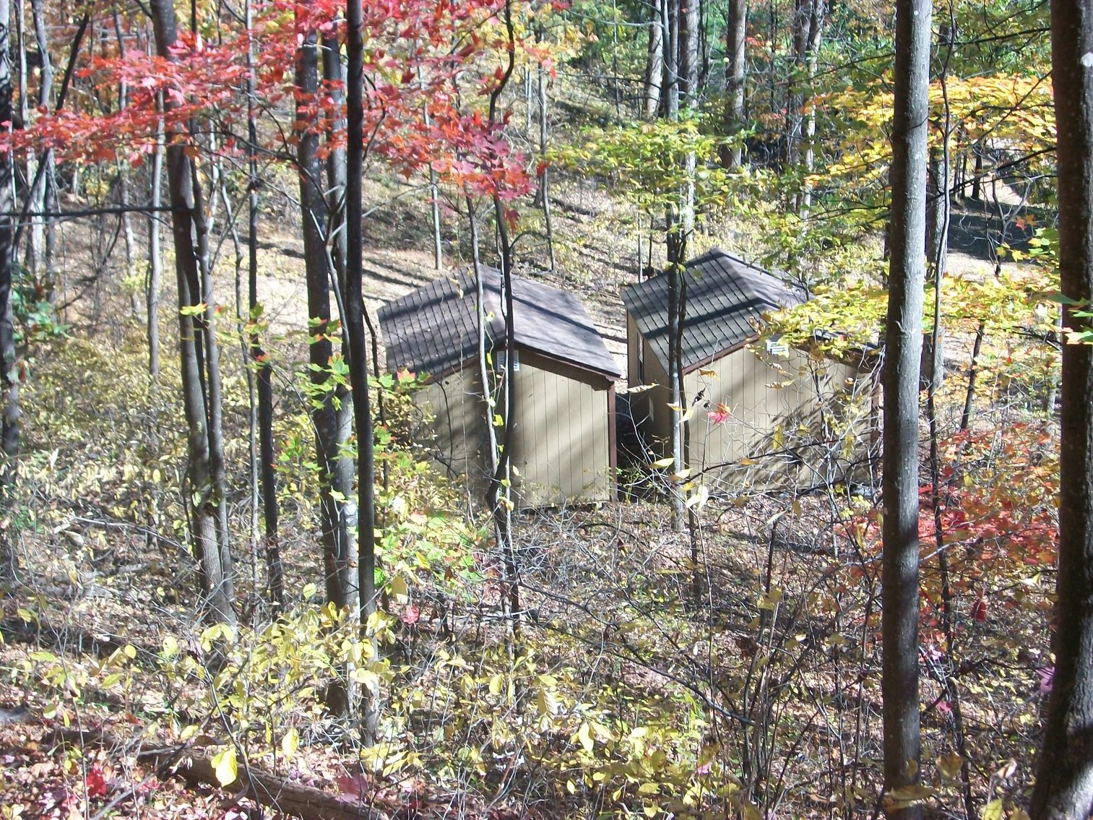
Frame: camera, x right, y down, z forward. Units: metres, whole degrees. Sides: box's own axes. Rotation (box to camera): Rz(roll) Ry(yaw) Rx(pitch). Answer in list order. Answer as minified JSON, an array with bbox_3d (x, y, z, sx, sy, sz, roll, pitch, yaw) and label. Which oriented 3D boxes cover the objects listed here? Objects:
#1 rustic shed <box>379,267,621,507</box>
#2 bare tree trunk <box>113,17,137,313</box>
[{"bbox_3d":[-0.955,-0.528,38.120,3.902,3.058,5.500,-4,18,-6],"label":"rustic shed"},{"bbox_3d":[-9.390,-5.514,46.510,0.280,6.750,0.280,0,17,0],"label":"bare tree trunk"}]

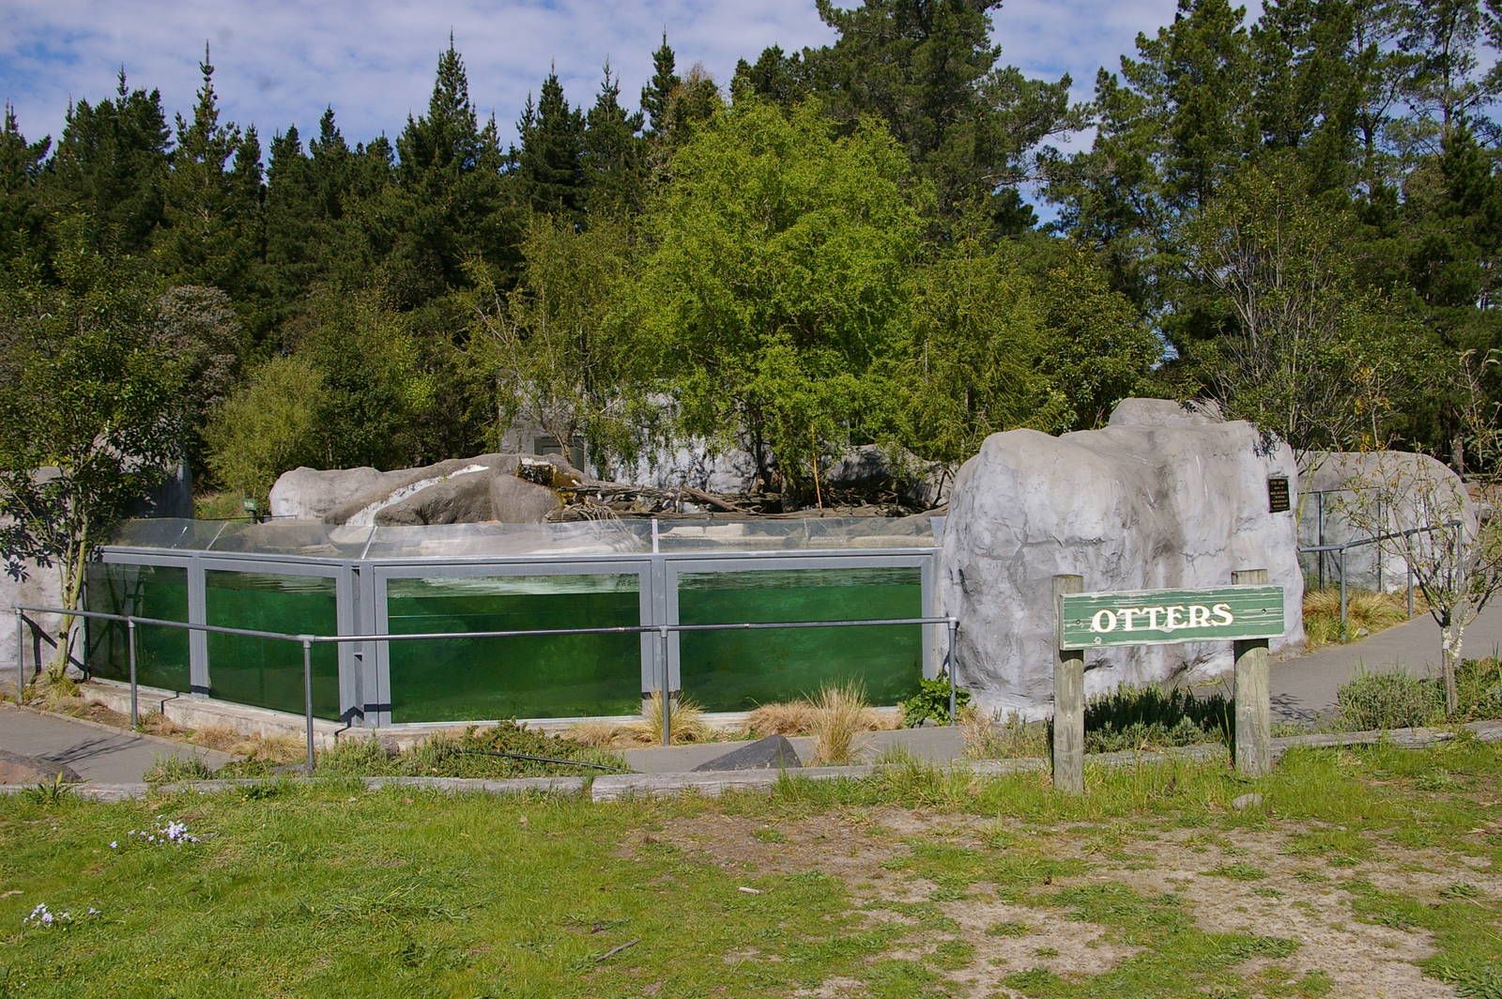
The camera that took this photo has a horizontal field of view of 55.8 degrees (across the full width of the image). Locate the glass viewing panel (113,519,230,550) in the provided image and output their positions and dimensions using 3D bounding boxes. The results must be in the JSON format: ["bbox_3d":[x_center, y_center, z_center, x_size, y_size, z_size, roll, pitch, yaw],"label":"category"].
[{"bbox_3d":[-4.914,0.296,11.662,1.872,0.273,0.025,0,-38,40],"label":"glass viewing panel"}]

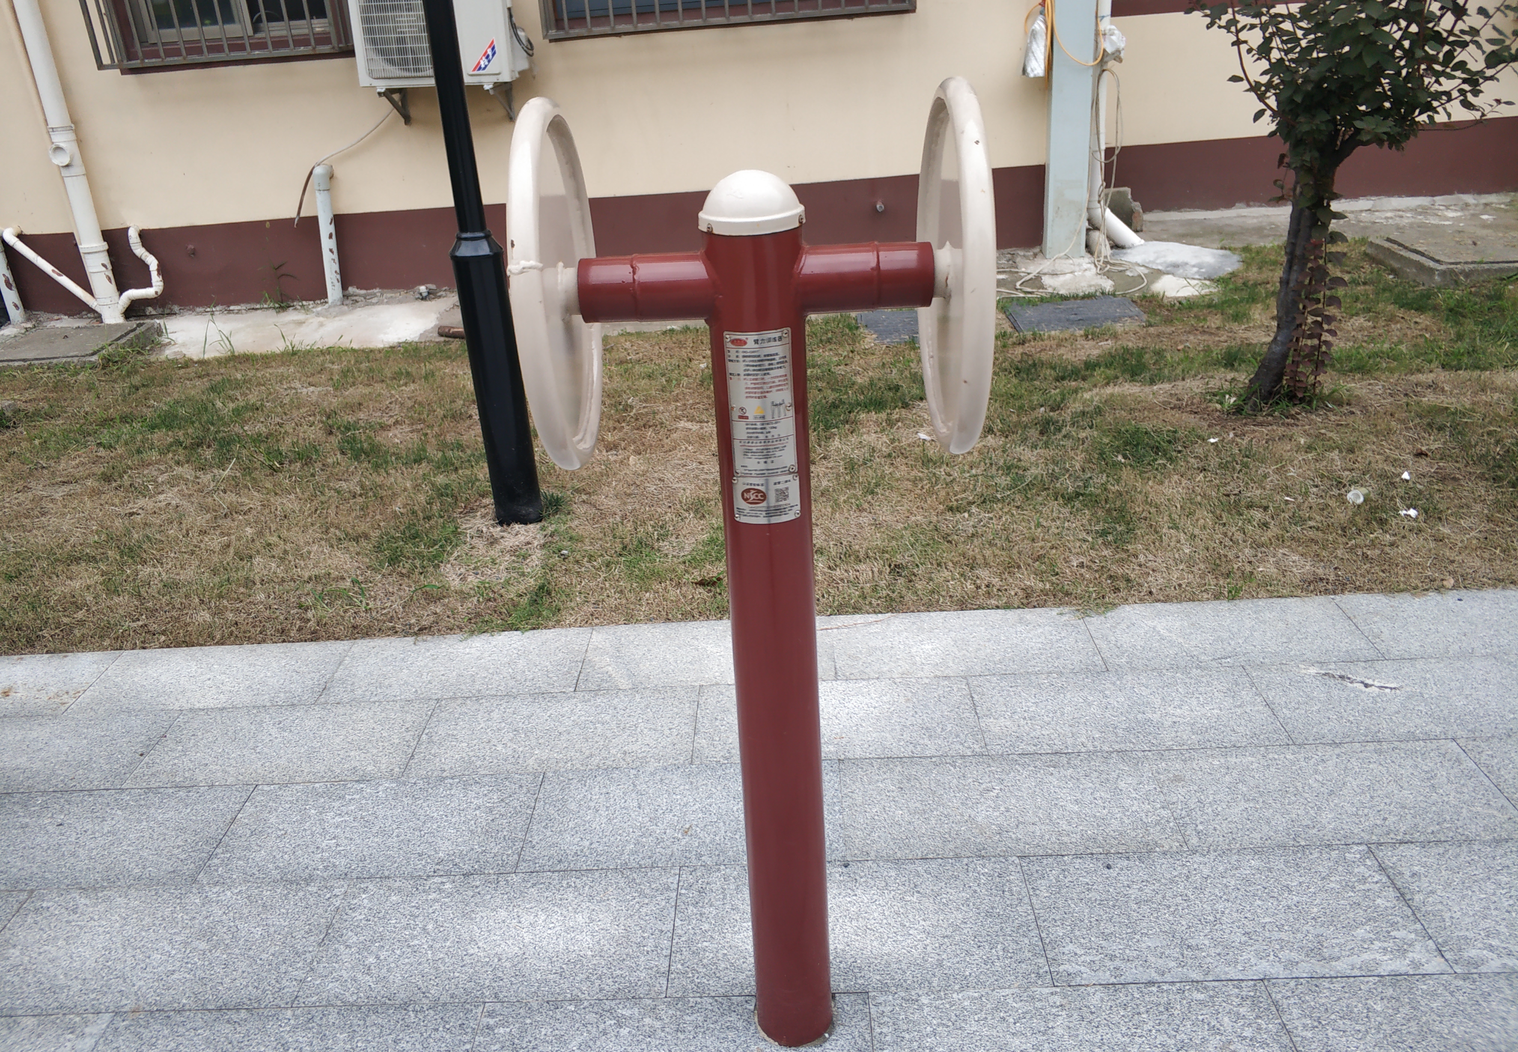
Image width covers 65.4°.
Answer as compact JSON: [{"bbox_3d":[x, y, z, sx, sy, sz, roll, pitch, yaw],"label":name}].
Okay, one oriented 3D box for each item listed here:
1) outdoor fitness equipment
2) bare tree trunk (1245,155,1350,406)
[{"bbox_3d":[0.021,0.141,1.565,0.490,1.353,0.425,-3,23,2],"label":"outdoor fitness equipment"},{"bbox_3d":[1.863,-0.847,4.099,0.270,0.837,0.200,-2,23,3],"label":"bare tree trunk"}]

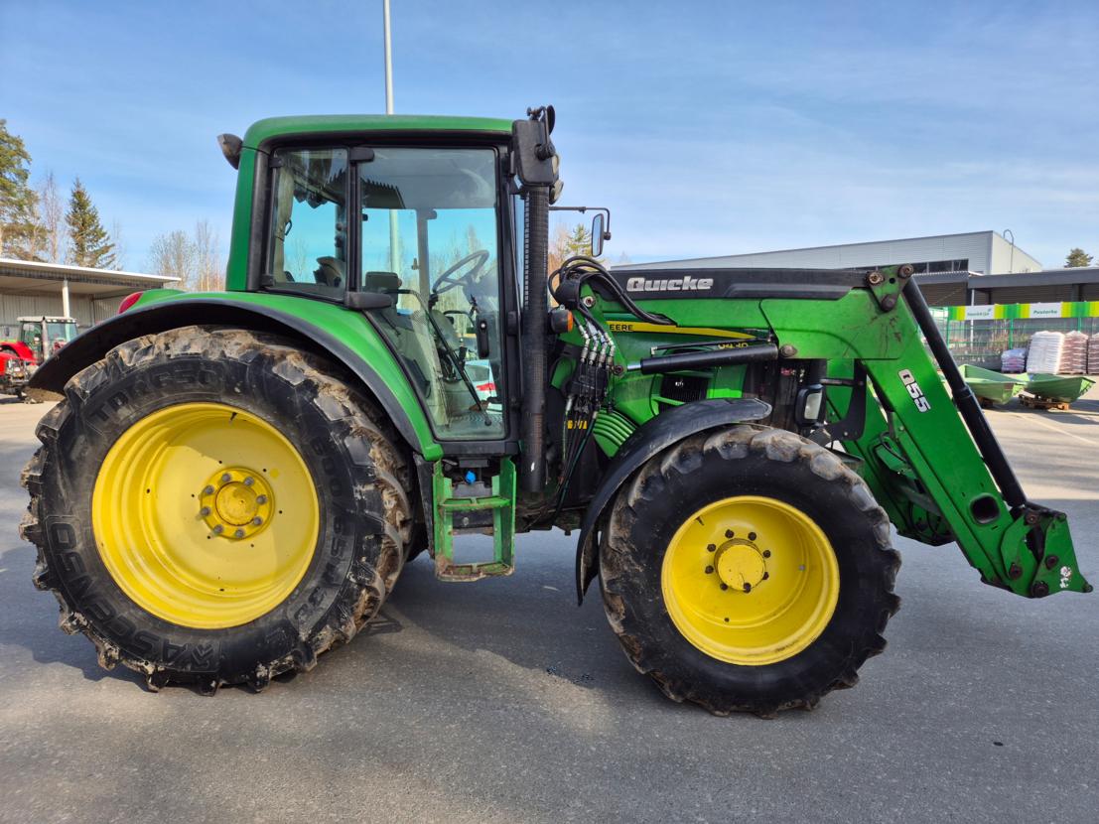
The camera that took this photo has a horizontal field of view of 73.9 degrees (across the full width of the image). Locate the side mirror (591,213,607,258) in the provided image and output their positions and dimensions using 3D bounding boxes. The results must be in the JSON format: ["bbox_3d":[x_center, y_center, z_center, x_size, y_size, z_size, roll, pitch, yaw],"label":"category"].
[{"bbox_3d":[0.342,-1.259,5.186,0.070,0.310,0.190,-1,5,-22],"label":"side mirror"}]

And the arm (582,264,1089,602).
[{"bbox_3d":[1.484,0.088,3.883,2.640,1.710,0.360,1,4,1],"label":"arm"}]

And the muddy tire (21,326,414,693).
[{"bbox_3d":[-1.509,0.407,3.476,1.720,1.660,0.600,1,4,1],"label":"muddy tire"}]

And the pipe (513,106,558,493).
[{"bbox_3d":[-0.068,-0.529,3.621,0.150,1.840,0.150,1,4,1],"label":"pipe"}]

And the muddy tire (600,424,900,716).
[{"bbox_3d":[0.897,0.696,3.394,1.310,1.270,0.470,2,4,7],"label":"muddy tire"}]

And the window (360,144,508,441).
[{"bbox_3d":[-0.573,-0.577,3.595,0.745,1.400,0.070,1,4,1],"label":"window"}]

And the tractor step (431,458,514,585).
[{"bbox_3d":[-0.354,0.524,3.612,0.375,0.600,0.250,1,4,1],"label":"tractor step"}]

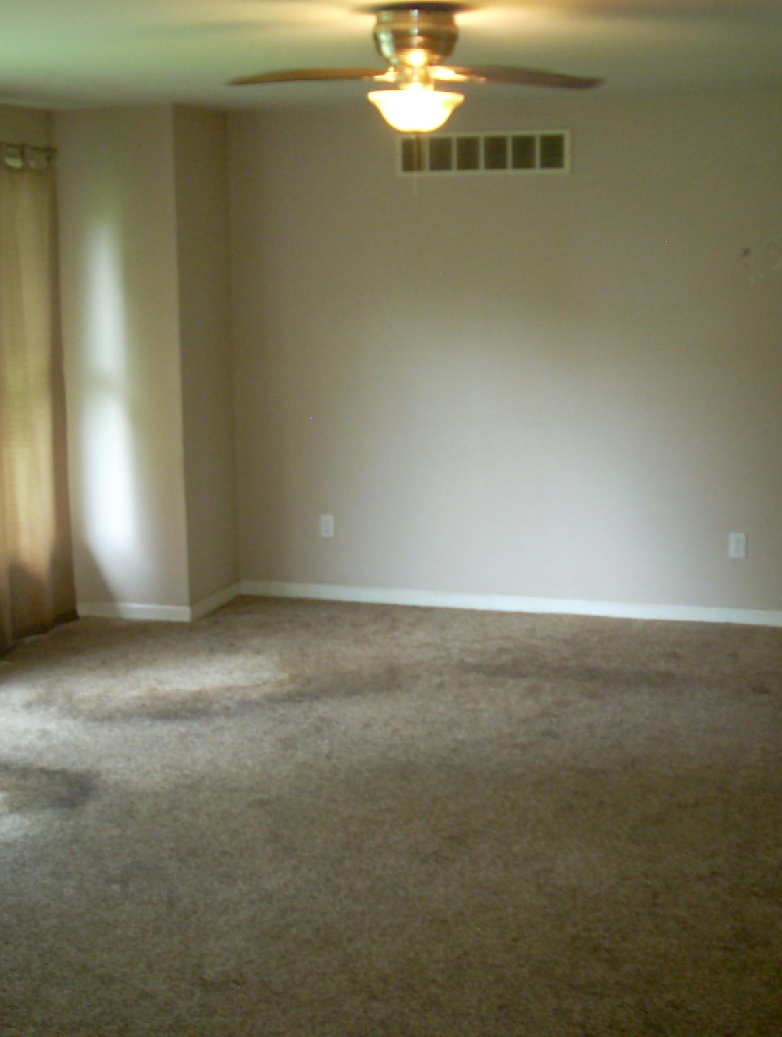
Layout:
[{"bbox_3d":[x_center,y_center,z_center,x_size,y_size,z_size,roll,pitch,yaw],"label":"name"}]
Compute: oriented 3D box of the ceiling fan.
[{"bbox_3d":[0.077,-1.312,4.340,1.090,0.370,1.090,-1,10,1],"label":"ceiling fan"}]

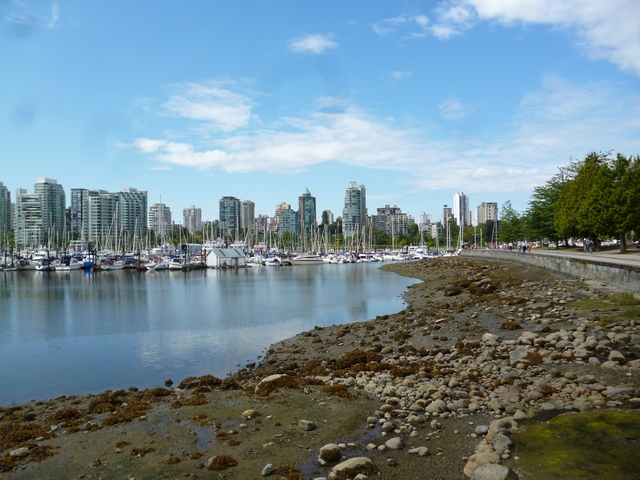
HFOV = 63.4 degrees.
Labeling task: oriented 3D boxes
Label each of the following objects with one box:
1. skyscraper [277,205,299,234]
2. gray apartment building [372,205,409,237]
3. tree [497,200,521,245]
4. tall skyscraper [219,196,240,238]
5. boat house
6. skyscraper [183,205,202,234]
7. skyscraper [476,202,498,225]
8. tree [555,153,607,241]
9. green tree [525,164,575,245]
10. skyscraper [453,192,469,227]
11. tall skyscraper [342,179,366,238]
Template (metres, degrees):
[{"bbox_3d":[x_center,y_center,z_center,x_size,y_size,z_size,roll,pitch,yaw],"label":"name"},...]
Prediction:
[{"bbox_3d":[-37.090,-19.700,600.000,24.000,45.200,22.000,0,-1,20],"label":"skyscraper"},{"bbox_3d":[80.160,-18.960,595.000,40.000,43.700,24.000,0,-1,20],"label":"gray apartment building"},{"bbox_3d":[53.080,-4.550,145.000,7.500,13.000,7.500,0,-1,20],"label":"tree"},{"bbox_3d":[-100.240,-22.210,575.000,21.000,52.200,20.000,0,-1,20],"label":"tall skyscraper"},{"bbox_3d":[-24.270,4.760,134.000,5.000,4.800,9.000,-1,-1,40],"label":"boat house"},{"bbox_3d":[-157.310,-21.330,640.000,22.000,43.900,22.000,0,-1,20],"label":"skyscraper"},{"bbox_3d":[213.540,-26.130,660.000,24.000,43.300,20.000,0,-1,20],"label":"skyscraper"},{"bbox_3d":[42.590,-6.370,84.000,9.200,15.700,9.200,0,-1,20],"label":"tree"},{"bbox_3d":[46.010,-6.700,102.000,10.500,16.400,10.500,0,-1,20],"label":"green tree"},{"bbox_3d":[196.790,-35.460,720.000,19.000,61.200,19.000,0,-1,20],"label":"skyscraper"},{"bbox_3d":[37.250,-29.750,555.000,23.000,67.000,23.000,0,-1,20],"label":"tall skyscraper"}]

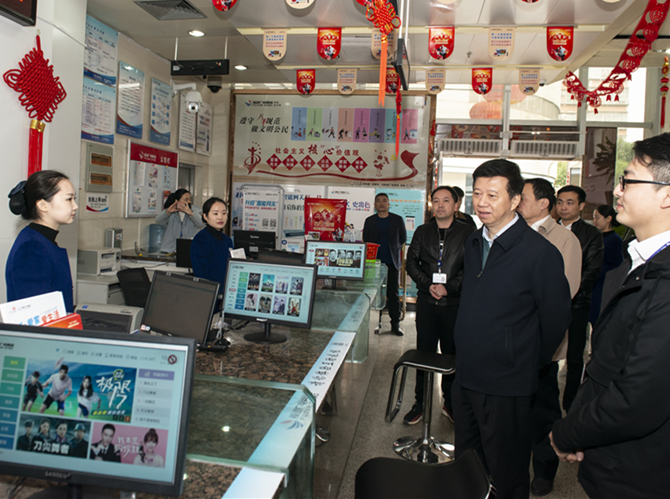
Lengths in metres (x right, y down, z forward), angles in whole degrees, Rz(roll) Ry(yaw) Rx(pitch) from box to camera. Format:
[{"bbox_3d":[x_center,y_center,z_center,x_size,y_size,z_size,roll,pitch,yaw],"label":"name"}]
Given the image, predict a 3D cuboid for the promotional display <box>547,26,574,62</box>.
[{"bbox_3d":[1.991,-1.810,4.410,0.228,0.300,0.020,4,5,9],"label":"promotional display"}]

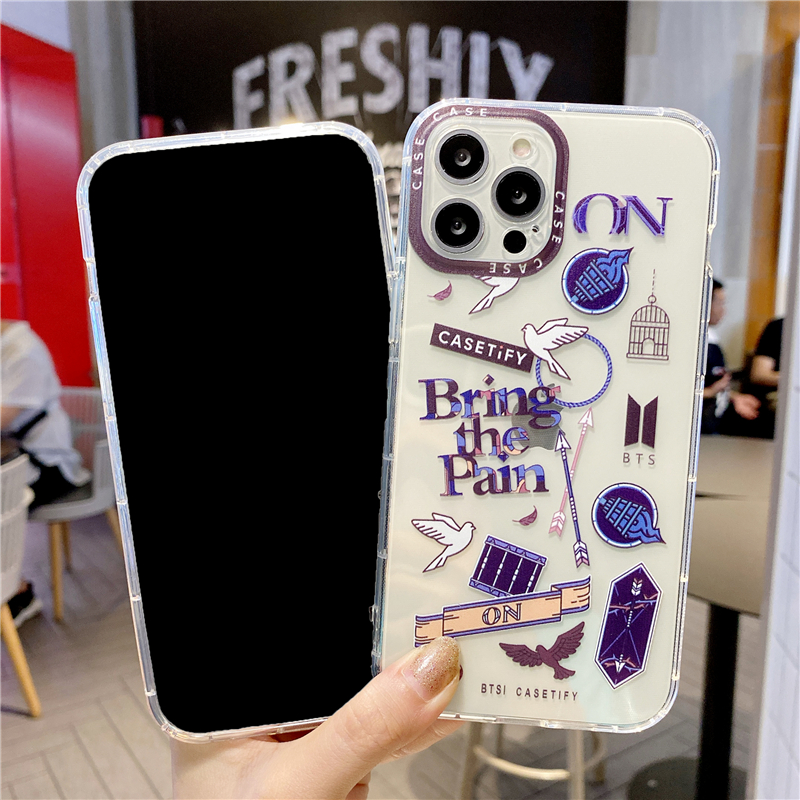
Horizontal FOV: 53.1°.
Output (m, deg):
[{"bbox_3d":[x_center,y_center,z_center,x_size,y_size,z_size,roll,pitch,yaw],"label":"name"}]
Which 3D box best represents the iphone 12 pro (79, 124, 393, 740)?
[{"bbox_3d":[-0.037,0.010,0.221,0.077,0.160,0.009,-7,2,-4],"label":"iphone 12 pro"}]

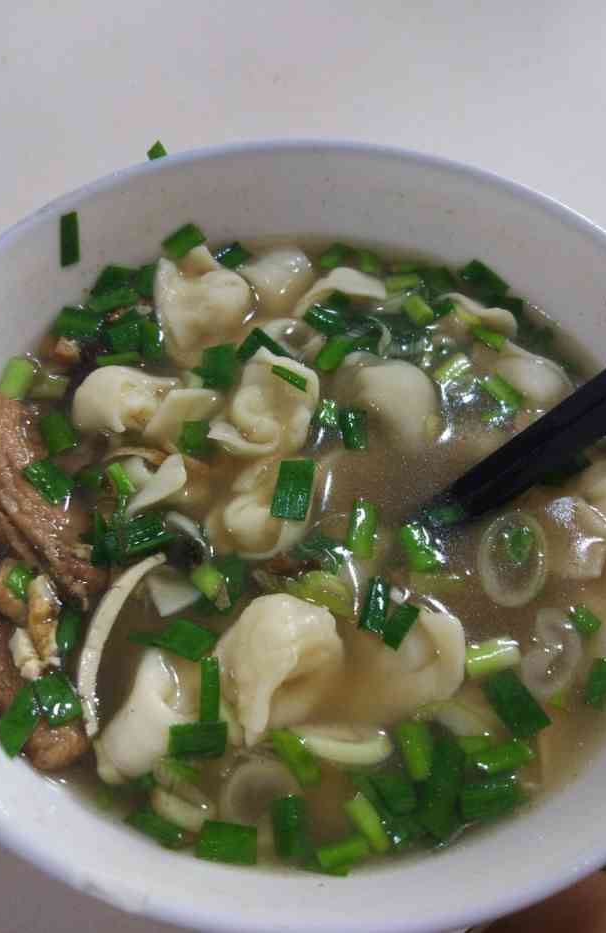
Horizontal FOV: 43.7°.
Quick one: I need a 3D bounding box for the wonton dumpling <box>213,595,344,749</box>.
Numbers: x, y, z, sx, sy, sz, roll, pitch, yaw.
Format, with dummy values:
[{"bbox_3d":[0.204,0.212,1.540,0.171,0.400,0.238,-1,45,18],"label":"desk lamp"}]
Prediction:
[{"bbox_3d":[-0.005,0.046,0.173,0.029,0.024,0.034,6,58,2],"label":"wonton dumpling"}]

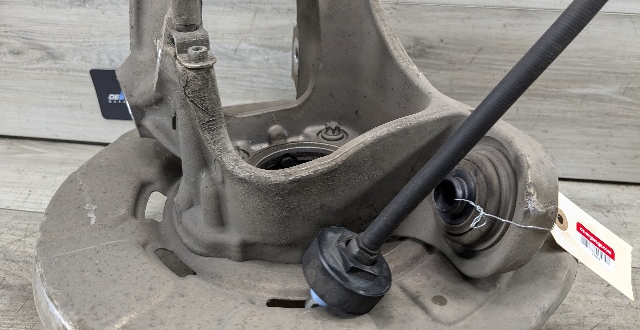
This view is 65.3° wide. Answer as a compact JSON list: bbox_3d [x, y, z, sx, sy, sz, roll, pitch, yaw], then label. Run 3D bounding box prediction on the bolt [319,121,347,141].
[{"bbox_3d":[0.011,-0.028,0.415,0.019,0.010,0.019,1,35,0],"label":"bolt"}]

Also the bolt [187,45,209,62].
[{"bbox_3d":[-0.065,-0.059,0.268,0.010,0.006,0.010,1,35,0],"label":"bolt"}]

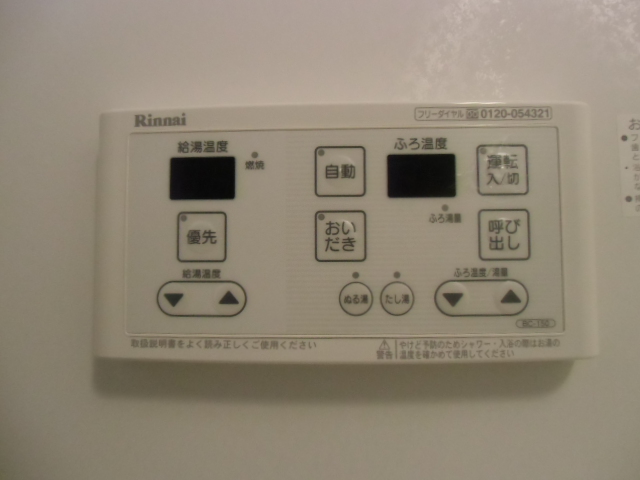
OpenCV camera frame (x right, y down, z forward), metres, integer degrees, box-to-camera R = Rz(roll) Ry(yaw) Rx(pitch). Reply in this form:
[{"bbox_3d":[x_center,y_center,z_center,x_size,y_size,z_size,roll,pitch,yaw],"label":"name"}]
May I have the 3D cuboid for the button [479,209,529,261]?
[{"bbox_3d":[0.073,-0.002,0.176,0.020,0.020,0.003,0,-3,2],"label":"button"}]

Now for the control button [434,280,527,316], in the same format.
[{"bbox_3d":[0.064,0.023,0.174,0.036,0.014,0.003,-1,-3,1],"label":"control button"}]

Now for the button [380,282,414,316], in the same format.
[{"bbox_3d":[0.031,0.023,0.176,0.013,0.013,0.003,0,-3,2],"label":"button"}]

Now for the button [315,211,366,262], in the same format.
[{"bbox_3d":[0.008,-0.002,0.178,0.020,0.020,0.003,0,-3,2],"label":"button"}]

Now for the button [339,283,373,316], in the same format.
[{"bbox_3d":[0.014,0.023,0.176,0.013,0.013,0.003,0,-3,2],"label":"button"}]

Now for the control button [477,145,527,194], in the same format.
[{"bbox_3d":[0.073,-0.028,0.177,0.020,0.020,0.003,0,-3,2],"label":"control button"}]

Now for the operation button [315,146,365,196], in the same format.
[{"bbox_3d":[0.008,-0.028,0.179,0.020,0.020,0.003,0,-3,2],"label":"operation button"}]

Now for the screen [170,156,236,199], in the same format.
[{"bbox_3d":[-0.048,-0.025,0.181,0.027,0.017,0.003,0,-3,2],"label":"screen"}]

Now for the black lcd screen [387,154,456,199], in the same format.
[{"bbox_3d":[0.041,-0.026,0.178,0.027,0.017,0.003,0,-3,2],"label":"black lcd screen"}]

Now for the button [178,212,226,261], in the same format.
[{"bbox_3d":[-0.048,-0.001,0.180,0.020,0.020,0.003,0,-3,2],"label":"button"}]

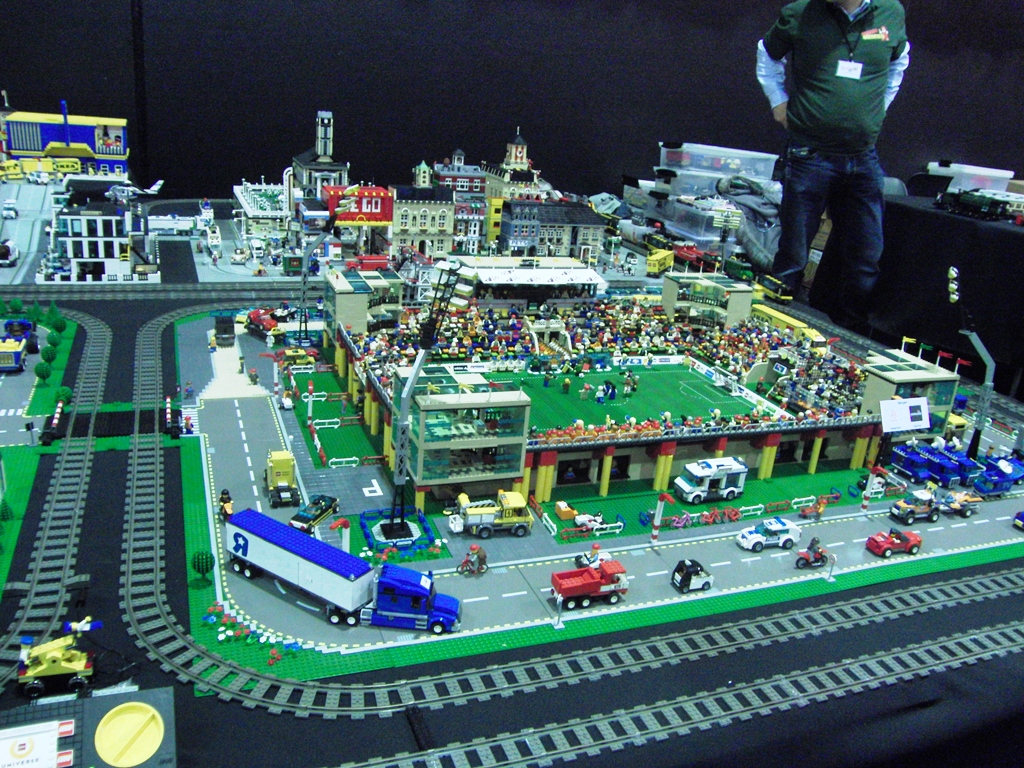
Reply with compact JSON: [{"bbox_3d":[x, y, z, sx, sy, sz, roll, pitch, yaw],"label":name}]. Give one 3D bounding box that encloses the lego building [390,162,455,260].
[{"bbox_3d":[-0.384,-0.730,3.704,0.260,0.387,0.145,-2,20,-22],"label":"lego building"}]

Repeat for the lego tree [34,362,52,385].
[{"bbox_3d":[-1.059,-0.022,2.009,0.036,0.051,0.036,-2,20,-22],"label":"lego tree"}]

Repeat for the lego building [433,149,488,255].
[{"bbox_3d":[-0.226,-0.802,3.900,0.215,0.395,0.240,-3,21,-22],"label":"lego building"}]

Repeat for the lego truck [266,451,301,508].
[{"bbox_3d":[-0.417,0.160,1.606,0.050,0.085,0.122,-3,20,-23],"label":"lego truck"}]

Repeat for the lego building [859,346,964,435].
[{"bbox_3d":[0.867,0.027,2.037,0.206,0.152,0.197,-3,21,-22],"label":"lego building"}]

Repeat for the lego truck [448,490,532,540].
[{"bbox_3d":[-0.039,0.228,1.552,0.148,0.068,0.056,0,21,-15],"label":"lego truck"}]

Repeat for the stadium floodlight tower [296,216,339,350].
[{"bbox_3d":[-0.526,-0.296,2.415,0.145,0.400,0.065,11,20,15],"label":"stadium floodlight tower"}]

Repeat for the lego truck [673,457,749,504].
[{"bbox_3d":[0.397,0.191,1.766,0.134,0.075,0.051,-3,20,-23],"label":"lego truck"}]

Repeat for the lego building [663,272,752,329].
[{"bbox_3d":[0.590,-0.239,2.688,0.198,0.150,0.190,-3,21,-22],"label":"lego building"}]

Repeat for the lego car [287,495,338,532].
[{"bbox_3d":[-0.338,0.216,1.527,0.043,0.043,0.107,12,20,17],"label":"lego car"}]

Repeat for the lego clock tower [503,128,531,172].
[{"bbox_3d":[0.021,-1.097,4.150,0.100,0.185,0.100,-3,21,-22],"label":"lego clock tower"}]

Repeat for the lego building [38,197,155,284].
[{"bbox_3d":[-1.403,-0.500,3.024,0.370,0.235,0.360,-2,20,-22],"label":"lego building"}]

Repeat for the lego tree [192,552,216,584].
[{"bbox_3d":[-0.457,0.272,1.316,0.034,0.051,0.034,-2,20,-22],"label":"lego tree"}]

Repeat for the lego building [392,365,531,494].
[{"bbox_3d":[-0.103,0.075,1.652,0.203,0.174,0.200,-2,20,-22],"label":"lego building"}]

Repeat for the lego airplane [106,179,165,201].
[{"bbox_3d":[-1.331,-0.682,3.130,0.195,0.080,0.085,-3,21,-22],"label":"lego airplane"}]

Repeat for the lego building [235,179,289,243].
[{"bbox_3d":[-1.097,-0.757,3.921,0.205,0.145,0.600,-3,21,-22],"label":"lego building"}]

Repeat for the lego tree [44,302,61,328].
[{"bbox_3d":[-1.264,-0.198,2.444,0.035,0.065,0.035,-2,20,-22],"label":"lego tree"}]

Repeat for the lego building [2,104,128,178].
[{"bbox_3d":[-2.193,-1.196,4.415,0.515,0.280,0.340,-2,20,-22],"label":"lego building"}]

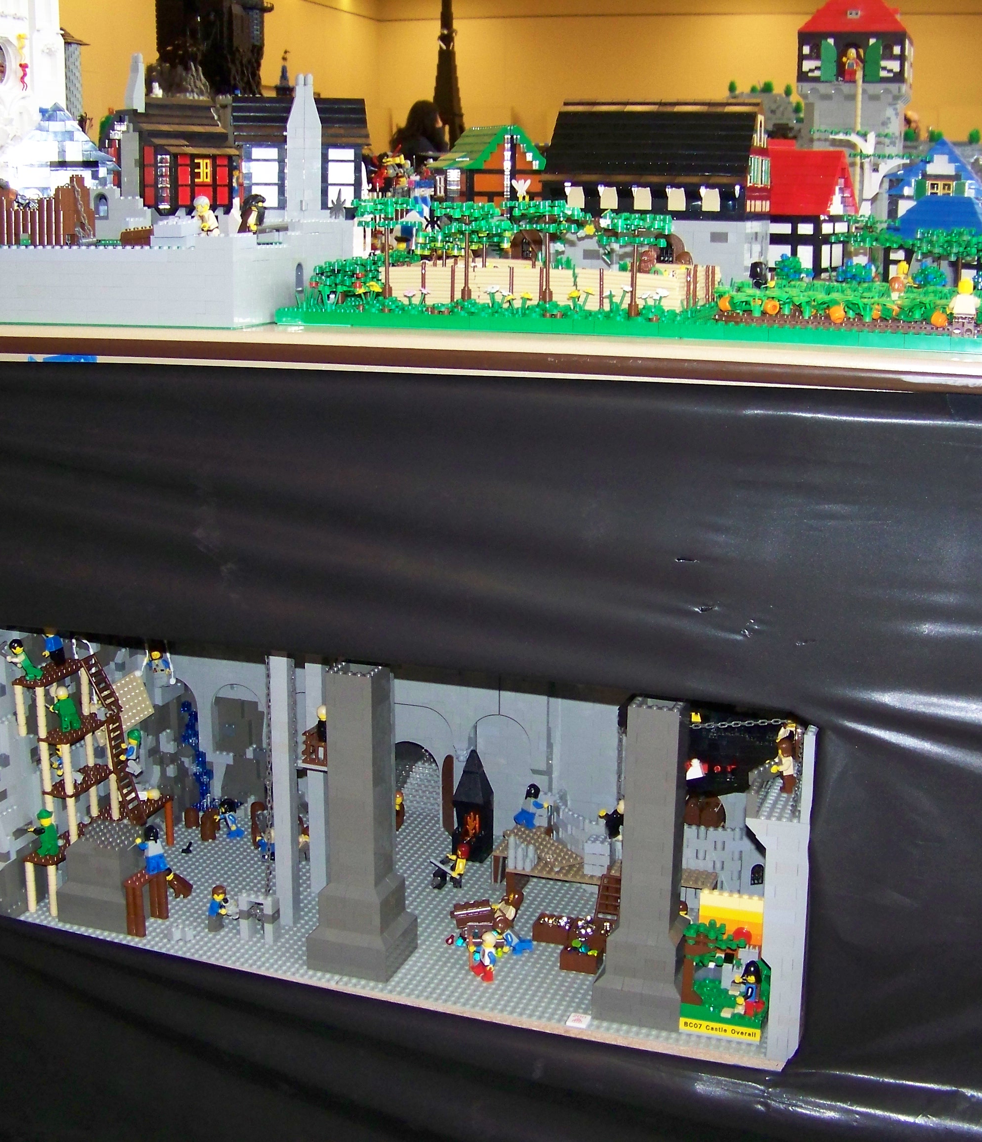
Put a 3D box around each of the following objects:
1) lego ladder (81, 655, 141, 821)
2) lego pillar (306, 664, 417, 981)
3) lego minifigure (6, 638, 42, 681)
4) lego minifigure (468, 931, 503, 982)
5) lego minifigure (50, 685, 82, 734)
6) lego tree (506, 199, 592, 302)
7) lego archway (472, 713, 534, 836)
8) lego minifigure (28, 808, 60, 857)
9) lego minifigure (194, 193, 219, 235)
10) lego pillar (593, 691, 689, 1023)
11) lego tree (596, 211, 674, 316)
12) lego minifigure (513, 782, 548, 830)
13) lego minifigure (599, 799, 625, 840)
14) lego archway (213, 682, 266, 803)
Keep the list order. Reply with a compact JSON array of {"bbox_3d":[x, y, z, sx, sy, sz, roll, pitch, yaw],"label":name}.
[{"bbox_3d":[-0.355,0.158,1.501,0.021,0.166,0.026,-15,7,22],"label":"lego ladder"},{"bbox_3d":[-0.107,0.204,1.310,0.072,0.261,0.072,5,14,18],"label":"lego pillar"},{"bbox_3d":[-0.422,0.080,1.433,0.025,0.042,0.024,-22,14,-7],"label":"lego minifigure"},{"bbox_3d":[-0.005,0.319,1.312,0.023,0.042,0.026,-6,14,-29],"label":"lego minifigure"},{"bbox_3d":[-0.390,0.127,1.454,0.024,0.042,0.021,-14,14,-27],"label":"lego minifigure"},{"bbox_3d":[0.045,-0.237,1.176,0.064,0.077,0.057,5,14,18],"label":"lego tree"},{"bbox_3d":[0.011,0.205,1.606,0.066,0.130,0.018,5,14,18],"label":"lego archway"},{"bbox_3d":[-0.401,0.235,1.424,0.024,0.042,0.024,8,15,30],"label":"lego minifigure"},{"bbox_3d":[-0.224,-0.278,1.255,0.023,0.041,0.018,0,21,30],"label":"lego minifigure"},{"bbox_3d":[0.128,0.225,1.252,0.072,0.261,0.072,5,13,18],"label":"lego pillar"},{"bbox_3d":[0.105,-0.221,1.148,0.057,0.079,0.054,5,14,18],"label":"lego tree"},{"bbox_3d":[0.038,0.230,1.552,0.026,0.041,0.024,-6,14,-26],"label":"lego minifigure"},{"bbox_3d":[0.114,0.225,1.445,0.023,0.041,0.019,-7,15,-29],"label":"lego minifigure"},{"bbox_3d":[-0.268,0.181,1.700,0.066,0.130,0.018,5,14,18],"label":"lego archway"}]

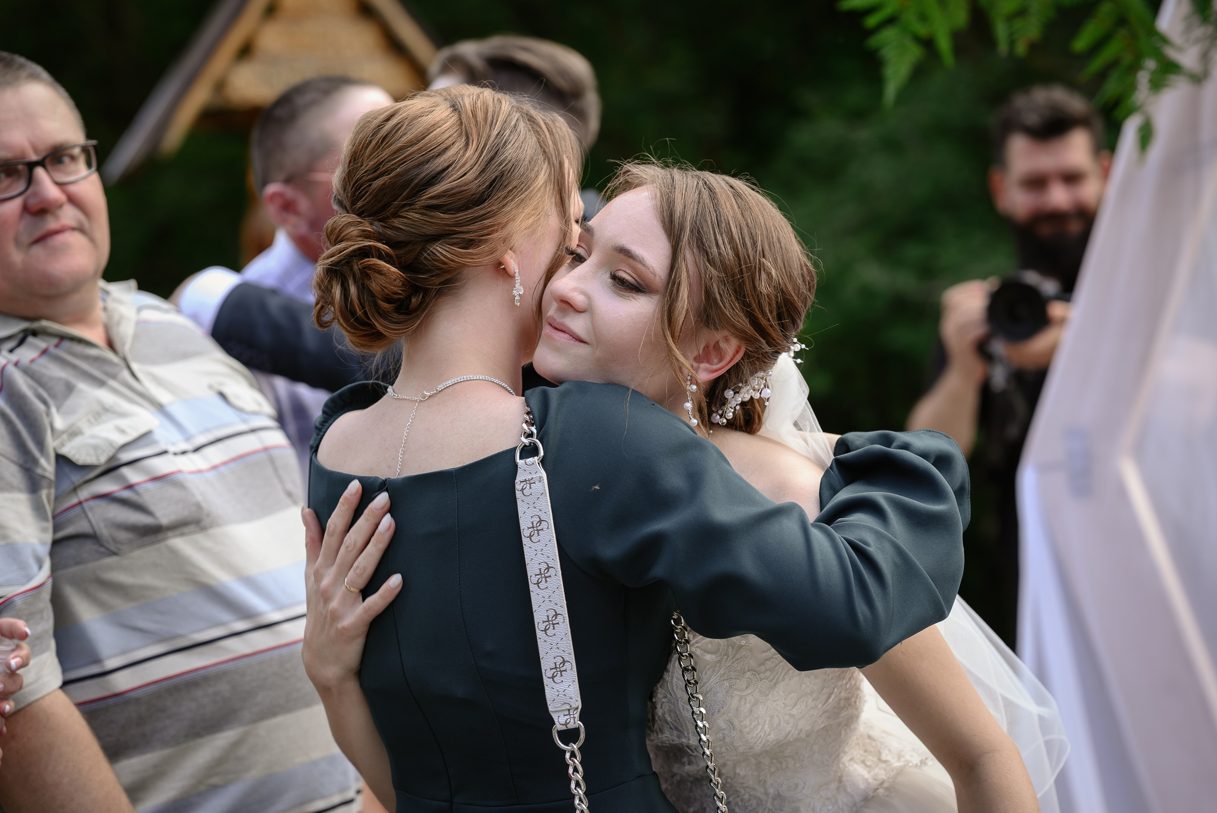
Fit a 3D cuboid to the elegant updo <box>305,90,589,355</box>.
[{"bbox_3d":[-0.147,-0.171,2.600,0.245,0.245,0.195,-2,3,-45],"label":"elegant updo"}]

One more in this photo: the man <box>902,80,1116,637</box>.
[{"bbox_3d":[0.705,0.375,4.520,0.550,1.770,0.450,0,2,7],"label":"man"}]

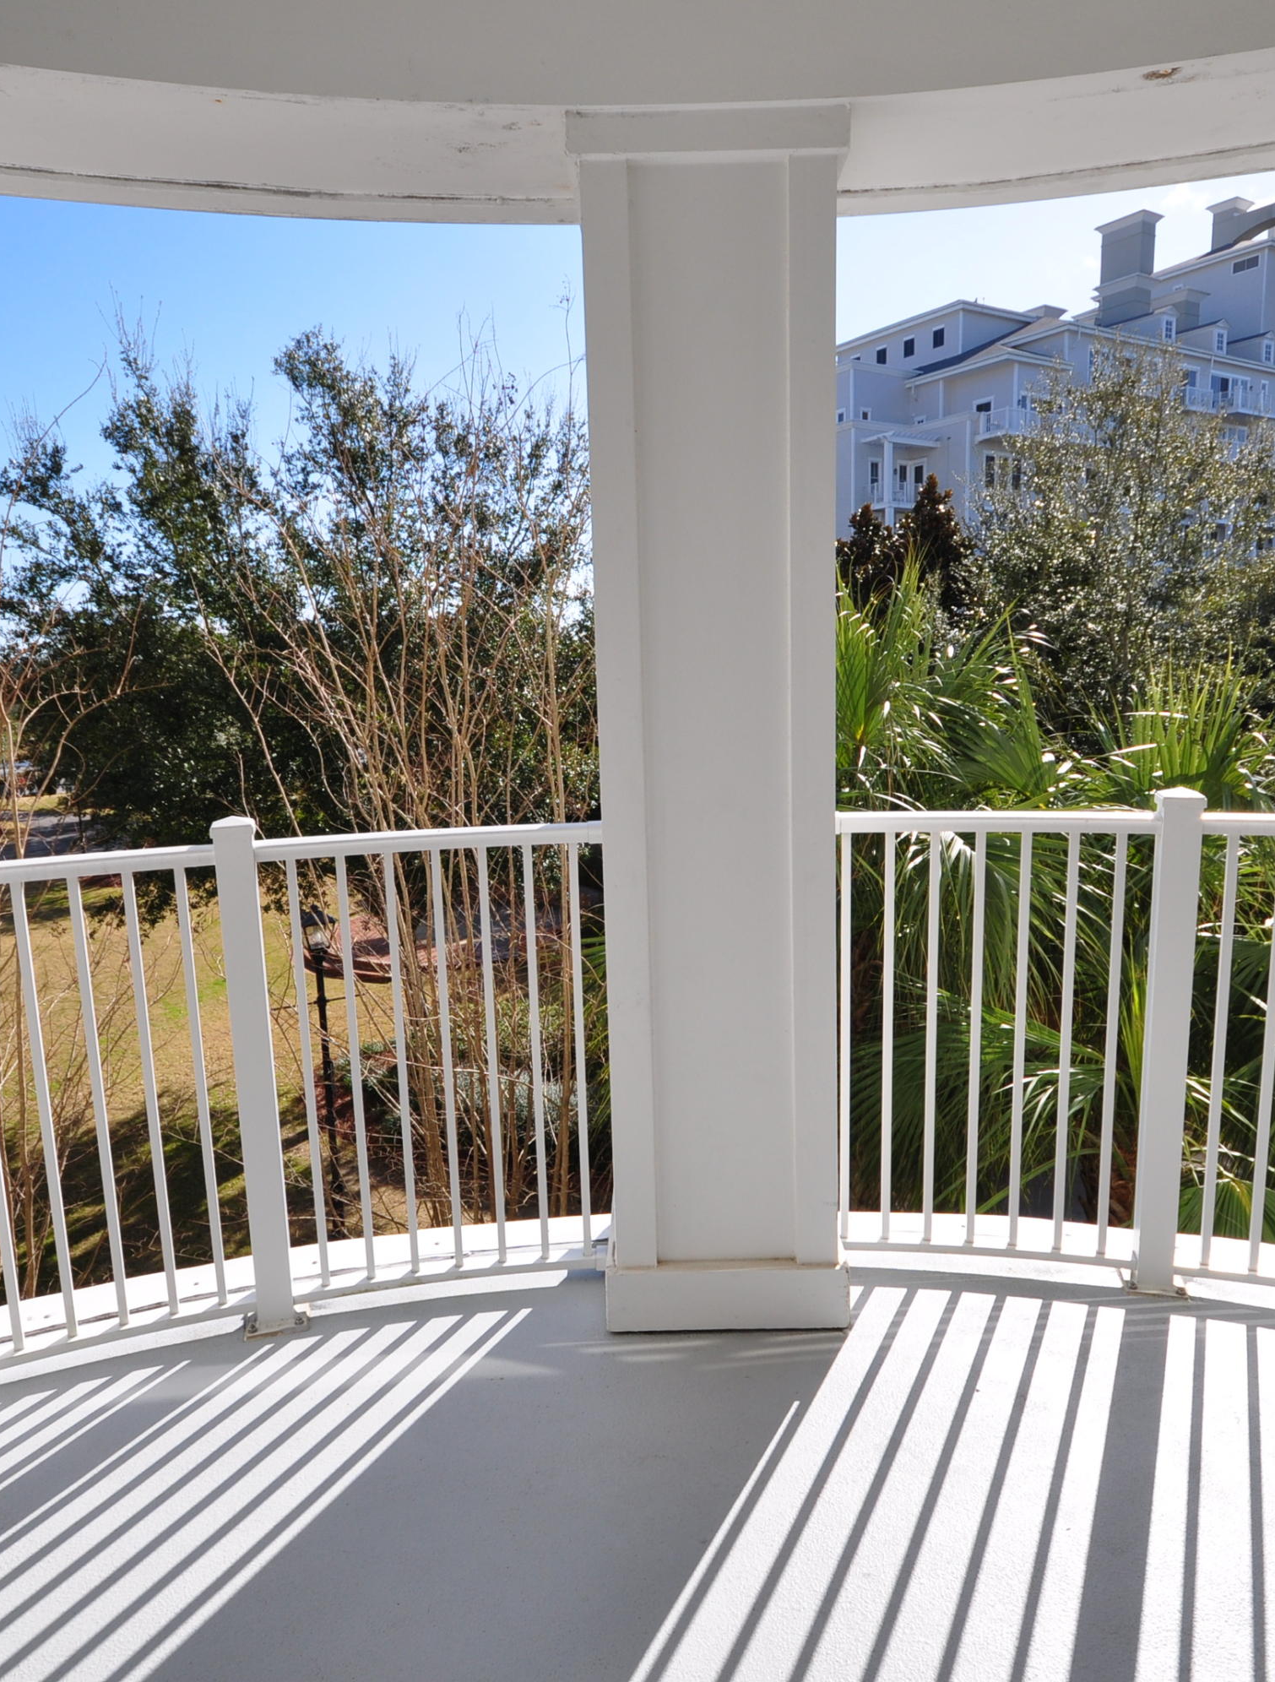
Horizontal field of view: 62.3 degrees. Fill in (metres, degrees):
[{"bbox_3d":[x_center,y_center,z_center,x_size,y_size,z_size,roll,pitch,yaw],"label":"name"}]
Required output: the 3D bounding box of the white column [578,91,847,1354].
[{"bbox_3d":[0.167,-0.175,2.338,0.518,2.420,0.480,-2,8,0],"label":"white column"}]

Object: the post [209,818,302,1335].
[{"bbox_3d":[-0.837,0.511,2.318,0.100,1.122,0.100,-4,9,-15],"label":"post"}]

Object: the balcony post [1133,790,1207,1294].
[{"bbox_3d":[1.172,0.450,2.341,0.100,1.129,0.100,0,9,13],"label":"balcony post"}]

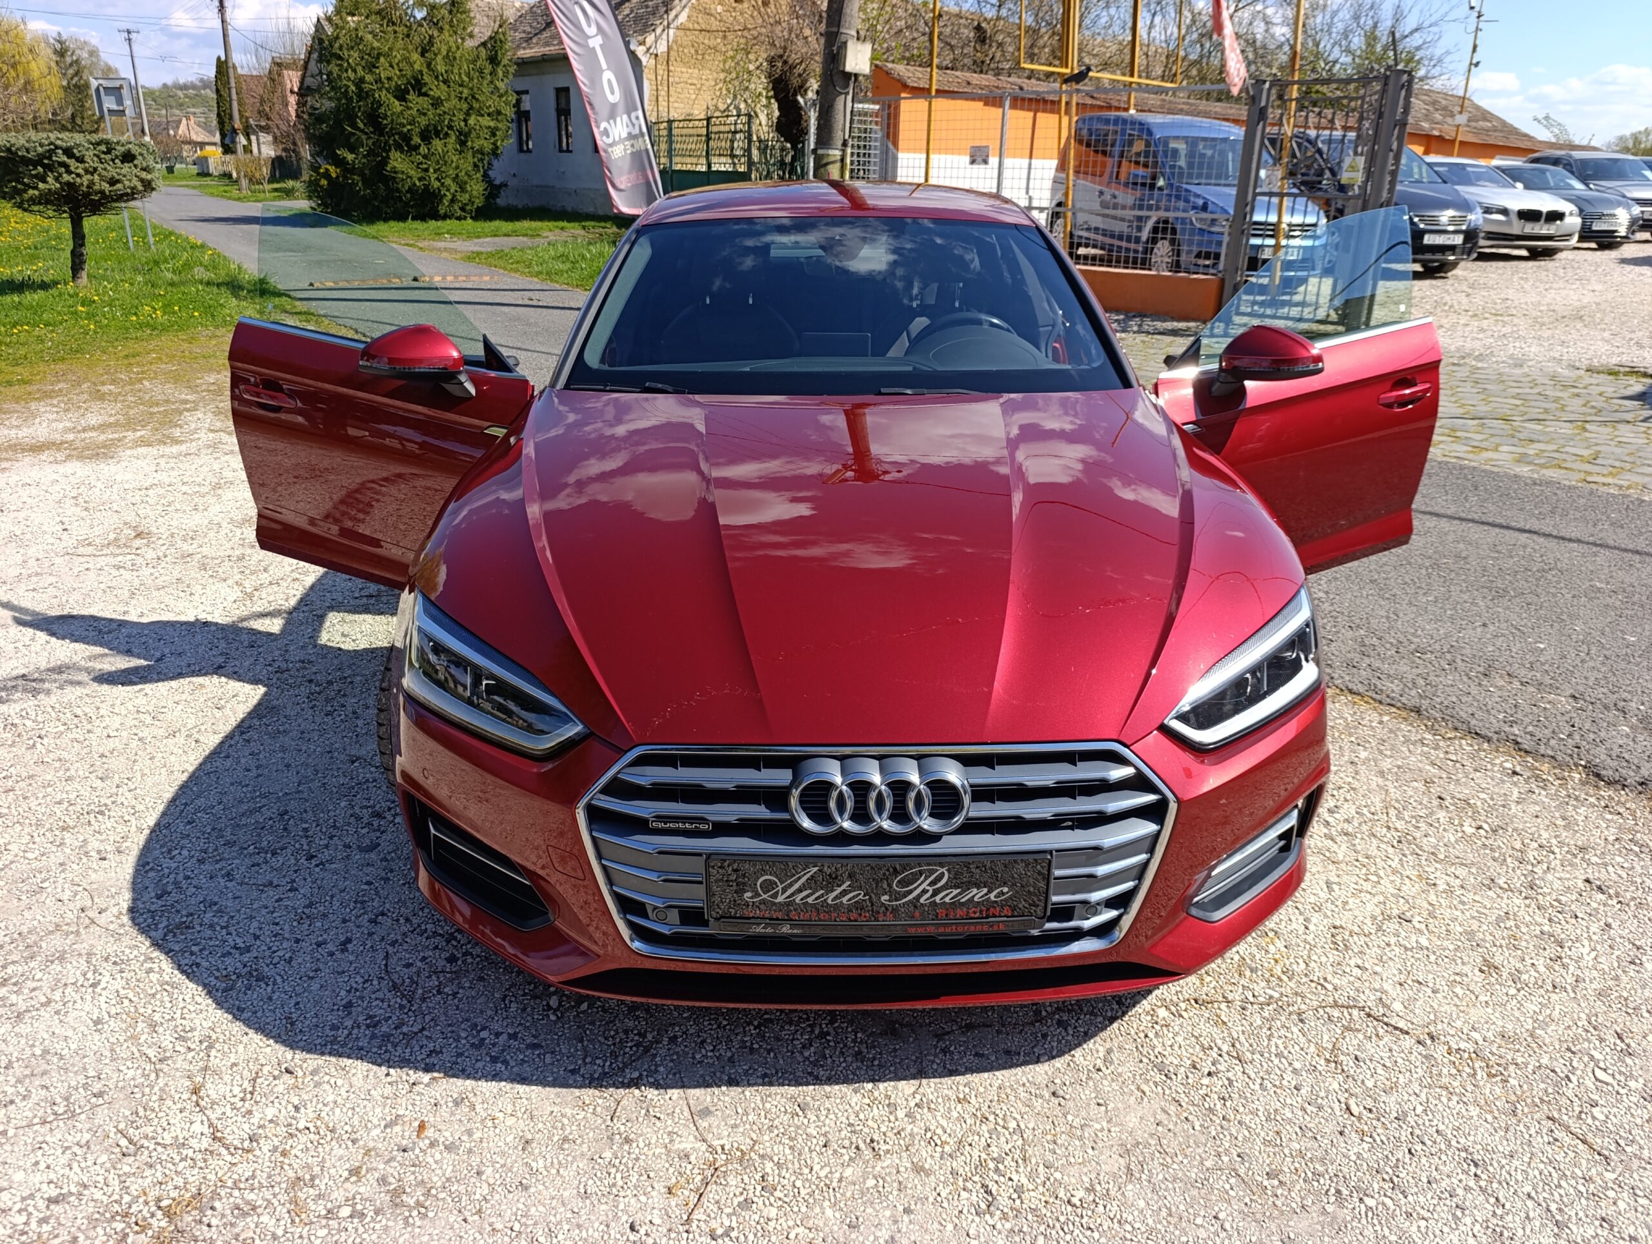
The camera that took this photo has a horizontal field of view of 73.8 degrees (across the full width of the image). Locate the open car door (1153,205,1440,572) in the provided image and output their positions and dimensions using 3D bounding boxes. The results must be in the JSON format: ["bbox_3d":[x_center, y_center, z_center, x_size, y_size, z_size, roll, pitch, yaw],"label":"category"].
[{"bbox_3d":[1.441,-0.650,3.341,1.360,1.120,0.360,-15,28,-30],"label":"open car door"}]

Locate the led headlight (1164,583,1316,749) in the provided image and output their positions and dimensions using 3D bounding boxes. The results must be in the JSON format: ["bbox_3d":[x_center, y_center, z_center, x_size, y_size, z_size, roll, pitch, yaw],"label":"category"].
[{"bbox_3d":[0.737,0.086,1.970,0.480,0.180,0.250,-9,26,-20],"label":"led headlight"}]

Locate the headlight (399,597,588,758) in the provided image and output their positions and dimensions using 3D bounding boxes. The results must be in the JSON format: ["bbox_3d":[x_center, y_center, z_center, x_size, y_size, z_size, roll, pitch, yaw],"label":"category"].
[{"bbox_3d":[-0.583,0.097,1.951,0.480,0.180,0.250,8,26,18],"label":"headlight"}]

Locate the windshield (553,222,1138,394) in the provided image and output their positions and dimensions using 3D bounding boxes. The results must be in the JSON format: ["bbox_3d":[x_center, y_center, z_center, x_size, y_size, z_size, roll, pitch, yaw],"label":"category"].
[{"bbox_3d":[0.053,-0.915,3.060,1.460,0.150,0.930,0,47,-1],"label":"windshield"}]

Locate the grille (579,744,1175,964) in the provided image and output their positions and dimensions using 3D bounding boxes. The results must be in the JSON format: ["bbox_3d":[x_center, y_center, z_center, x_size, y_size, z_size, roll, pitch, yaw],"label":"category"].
[{"bbox_3d":[0.083,0.370,1.724,0.945,0.390,0.150,0,20,-1],"label":"grille"}]

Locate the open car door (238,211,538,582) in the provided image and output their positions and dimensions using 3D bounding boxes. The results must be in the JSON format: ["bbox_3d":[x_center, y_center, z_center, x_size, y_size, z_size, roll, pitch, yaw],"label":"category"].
[{"bbox_3d":[-1.359,-0.651,3.355,1.390,1.120,0.360,15,28,30],"label":"open car door"}]

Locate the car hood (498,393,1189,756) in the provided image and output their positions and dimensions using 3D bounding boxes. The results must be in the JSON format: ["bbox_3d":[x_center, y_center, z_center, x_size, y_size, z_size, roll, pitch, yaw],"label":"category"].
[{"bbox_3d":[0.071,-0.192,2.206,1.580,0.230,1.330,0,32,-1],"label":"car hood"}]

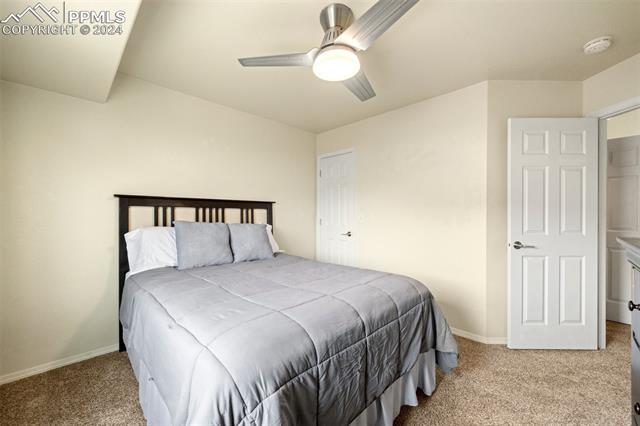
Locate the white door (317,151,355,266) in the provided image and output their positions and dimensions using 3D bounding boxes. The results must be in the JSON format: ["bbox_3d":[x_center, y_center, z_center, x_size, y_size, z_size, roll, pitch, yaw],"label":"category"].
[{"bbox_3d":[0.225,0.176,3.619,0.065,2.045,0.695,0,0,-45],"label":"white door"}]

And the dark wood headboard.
[{"bbox_3d":[-1.190,0.526,2.703,1.617,1.350,0.077,0,0,-45],"label":"dark wood headboard"}]

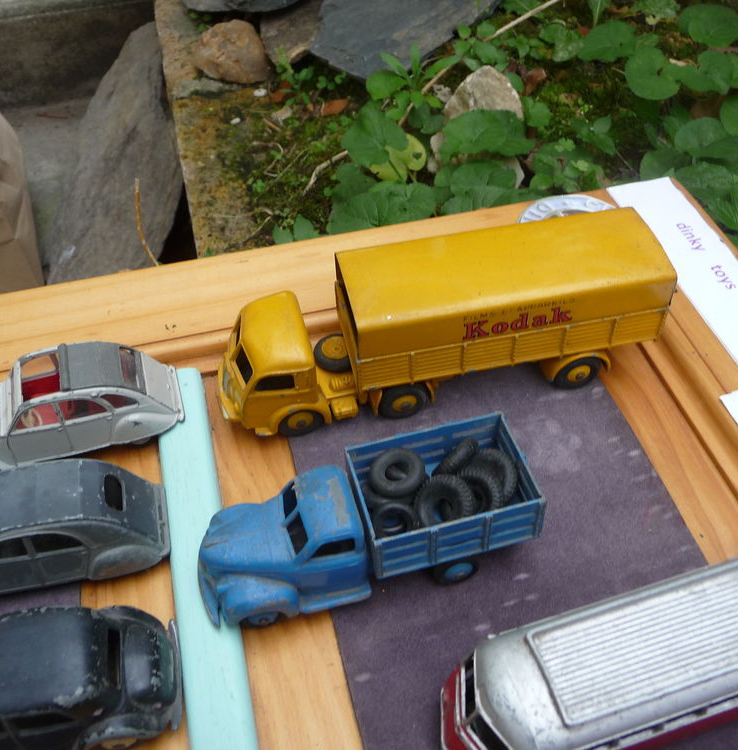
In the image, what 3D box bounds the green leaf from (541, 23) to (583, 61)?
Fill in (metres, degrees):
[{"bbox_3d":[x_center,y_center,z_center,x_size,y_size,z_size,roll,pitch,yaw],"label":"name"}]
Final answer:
[{"bbox_3d":[0.166,-0.287,0.699,0.037,0.009,0.039,-8,76,5],"label":"green leaf"}]

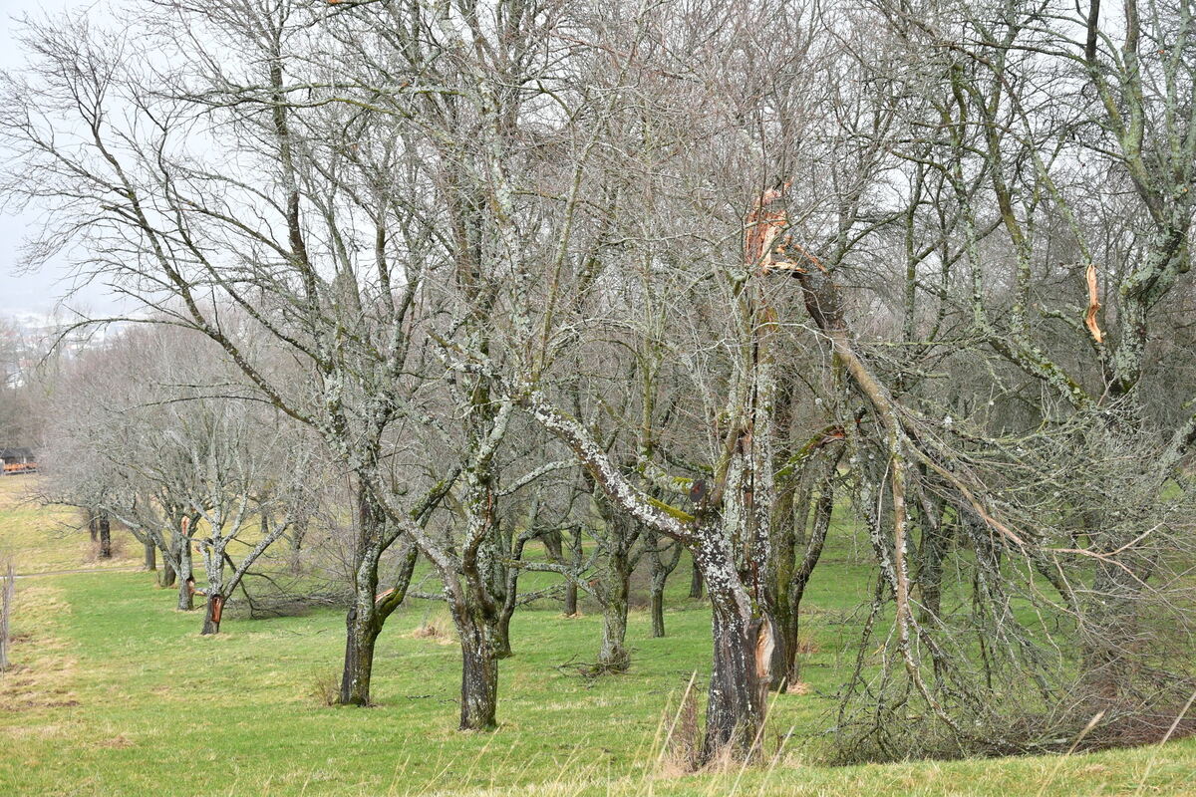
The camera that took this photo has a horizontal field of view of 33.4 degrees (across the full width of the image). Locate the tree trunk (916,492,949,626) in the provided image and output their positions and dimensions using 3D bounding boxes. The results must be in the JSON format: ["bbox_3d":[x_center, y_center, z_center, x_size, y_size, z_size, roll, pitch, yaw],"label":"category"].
[{"bbox_3d":[6.878,3.311,41.000,0.697,2.747,0.600,0,0,0],"label":"tree trunk"}]

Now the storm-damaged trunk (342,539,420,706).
[{"bbox_3d":[-3.005,3.087,27.500,1.073,2.310,0.750,0,0,0],"label":"storm-damaged trunk"}]

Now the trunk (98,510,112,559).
[{"bbox_3d":[-19.040,5.256,77.000,0.539,1.848,0.480,0,0,0],"label":"trunk"}]

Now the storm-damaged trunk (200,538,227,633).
[{"bbox_3d":[-8.311,4.053,43.000,0.559,2.064,0.470,0,0,0],"label":"storm-damaged trunk"}]

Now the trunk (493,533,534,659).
[{"bbox_3d":[-1.399,3.231,32.720,0.654,2.127,0.500,0,1,0],"label":"trunk"}]

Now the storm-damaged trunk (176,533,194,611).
[{"bbox_3d":[-10.091,4.224,48.690,0.438,1.899,0.430,0,1,0],"label":"storm-damaged trunk"}]

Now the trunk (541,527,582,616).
[{"bbox_3d":[-0.839,3.990,45.990,0.966,2.070,0.650,0,1,0],"label":"trunk"}]

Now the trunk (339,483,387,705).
[{"bbox_3d":[-2.962,2.472,25.150,0.604,2.817,0.580,0,1,0],"label":"trunk"}]

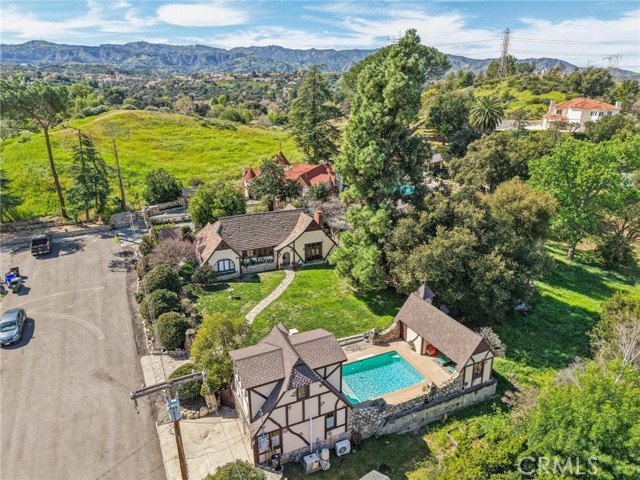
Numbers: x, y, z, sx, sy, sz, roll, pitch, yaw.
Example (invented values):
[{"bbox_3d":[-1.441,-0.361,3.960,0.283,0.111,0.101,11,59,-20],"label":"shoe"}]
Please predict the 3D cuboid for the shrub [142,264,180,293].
[{"bbox_3d":[-16.988,4.126,47.555,3.900,2.600,3.700,-8,21,-20],"label":"shrub"}]

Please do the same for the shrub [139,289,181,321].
[{"bbox_3d":[-15.063,6.236,42.569,3.100,2.600,3.000,-1,20,0],"label":"shrub"}]

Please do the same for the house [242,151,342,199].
[{"bbox_3d":[-5.882,-13.441,89.795,18.500,7.200,13.000,5,20,14],"label":"house"}]

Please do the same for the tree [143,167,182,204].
[{"bbox_3d":[-25.936,-8.645,73.064,6.400,6.200,6.000,-1,20,0],"label":"tree"}]

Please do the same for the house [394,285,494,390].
[{"bbox_3d":[11.139,8.452,39.882,4.030,4.990,9.380,-9,21,-23],"label":"house"}]

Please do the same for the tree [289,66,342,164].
[{"bbox_3d":[-1.000,-24.400,100.000,12.000,25.500,12.000,0,19,0],"label":"tree"}]

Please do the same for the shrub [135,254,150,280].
[{"bbox_3d":[-20.501,3.176,51.246,1.800,2.100,2.300,-8,21,-21],"label":"shrub"}]

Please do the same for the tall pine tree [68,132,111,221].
[{"bbox_3d":[-33.639,-9.062,64.335,5.800,13.400,5.400,-1,20,0],"label":"tall pine tree"}]

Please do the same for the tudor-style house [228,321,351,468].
[{"bbox_3d":[-2.220,10.966,33.798,7.910,8.320,6.050,-9,21,-23],"label":"tudor-style house"}]

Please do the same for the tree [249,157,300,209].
[{"bbox_3d":[-7.645,-9.644,73.679,8.600,8.600,8.200,-2,19,-6],"label":"tree"}]

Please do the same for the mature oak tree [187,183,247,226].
[{"bbox_3d":[-16.400,-5.650,71.300,9.000,6.900,8.200,0,19,0],"label":"mature oak tree"}]

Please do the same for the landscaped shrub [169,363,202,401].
[{"bbox_3d":[-9.250,9.850,30.600,2.250,2.650,2.250,0,19,0],"label":"landscaped shrub"}]

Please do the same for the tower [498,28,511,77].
[{"bbox_3d":[170.415,-171.430,408.495,8.500,41.000,8.000,0,19,0],"label":"tower"}]

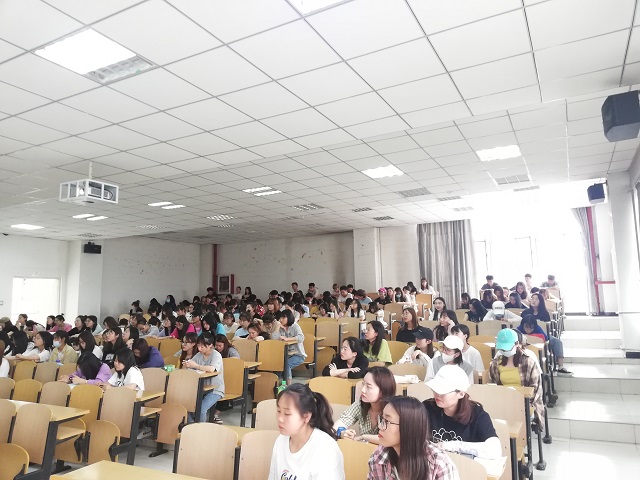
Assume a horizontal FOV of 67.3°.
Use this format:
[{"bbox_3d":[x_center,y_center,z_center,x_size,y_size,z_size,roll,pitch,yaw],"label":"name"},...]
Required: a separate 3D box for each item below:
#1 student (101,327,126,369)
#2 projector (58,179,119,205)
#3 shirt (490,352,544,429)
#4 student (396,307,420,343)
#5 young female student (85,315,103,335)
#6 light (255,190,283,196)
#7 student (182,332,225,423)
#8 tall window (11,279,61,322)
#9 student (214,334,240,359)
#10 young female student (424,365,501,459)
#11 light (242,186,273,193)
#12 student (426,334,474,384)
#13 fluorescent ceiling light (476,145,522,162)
[{"bbox_3d":[-2.730,1.783,6.295,0.440,1.200,0.670,-7,-9,35],"label":"student"},{"bbox_3d":[-2.682,-0.520,5.605,0.470,0.220,0.420,-6,-9,27],"label":"projector"},{"bbox_3d":[1.761,1.329,4.305,0.500,0.660,0.380,-6,-8,27],"label":"shirt"},{"bbox_3d":[1.173,1.541,6.469,0.480,1.260,0.700,-7,-9,35],"label":"student"},{"bbox_3d":[-4.615,2.163,9.757,0.470,1.210,0.700,-6,-9,32],"label":"young female student"},{"bbox_3d":[-0.982,-0.917,9.168,0.580,0.080,0.240,-6,-9,27],"label":"light"},{"bbox_3d":[-1.455,1.769,6.007,0.480,1.200,0.700,-8,-10,39],"label":"student"},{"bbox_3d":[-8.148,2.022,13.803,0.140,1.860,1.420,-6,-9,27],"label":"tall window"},{"bbox_3d":[-1.340,1.901,6.699,0.500,1.150,0.720,-7,-9,35],"label":"student"},{"bbox_3d":[0.749,1.268,2.573,0.480,1.160,0.680,-7,-9,35],"label":"young female student"},{"bbox_3d":[-1.138,-0.915,8.827,0.590,0.060,0.220,-6,-9,27],"label":"light"},{"bbox_3d":[1.142,1.434,4.257,0.460,1.150,0.680,-7,-9,35],"label":"student"},{"bbox_3d":[2.640,-1.290,7.082,0.600,0.070,0.600,-6,-8,27],"label":"fluorescent ceiling light"}]

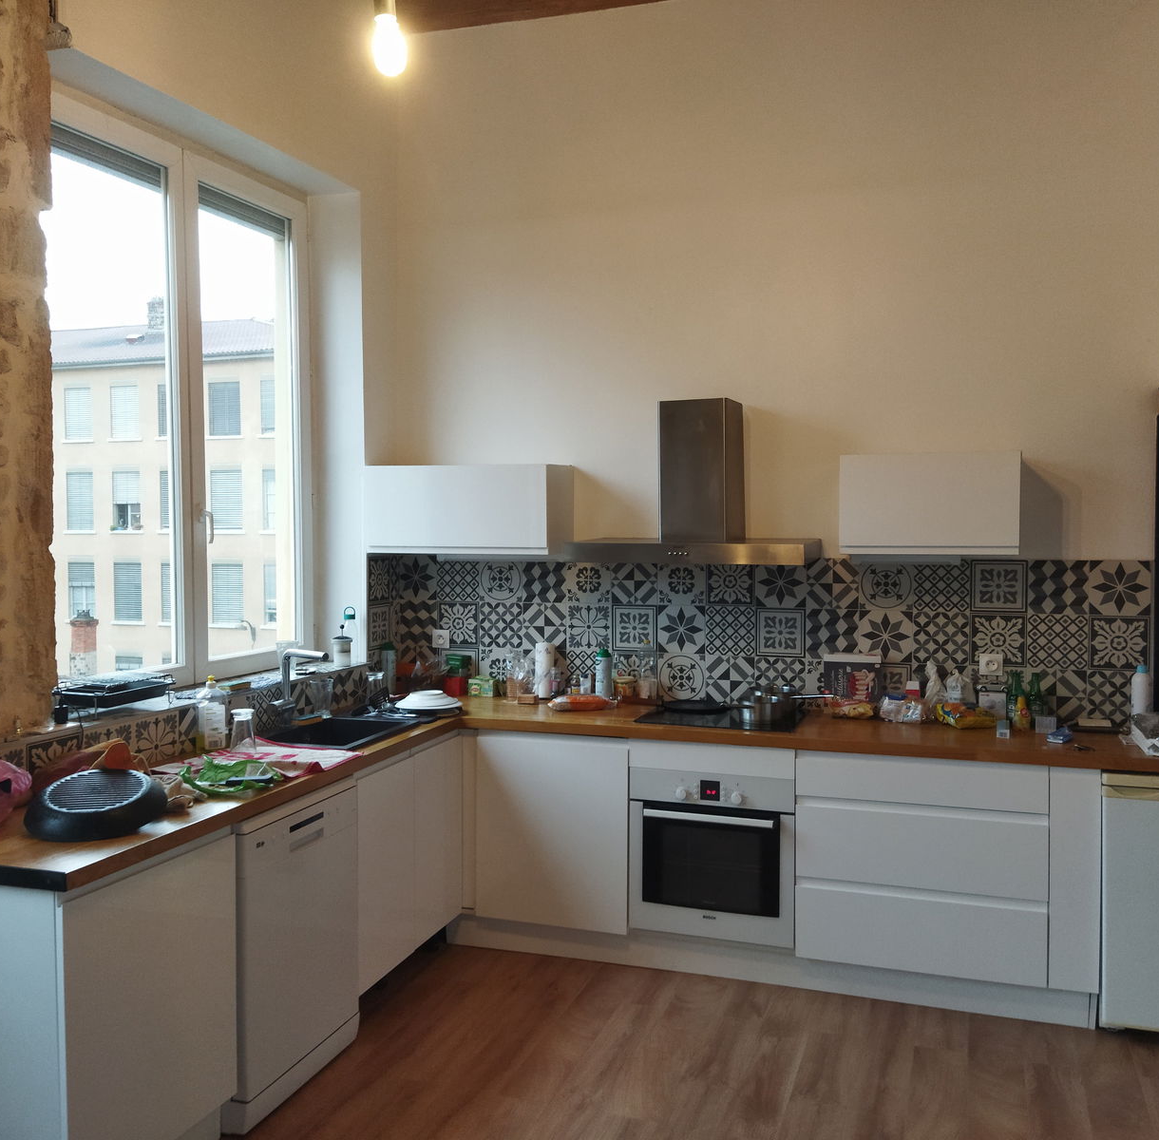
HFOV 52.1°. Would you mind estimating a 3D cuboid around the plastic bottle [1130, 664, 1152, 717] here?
[{"bbox_3d":[1.966,0.451,4.139,0.072,0.225,0.072,1,3,19],"label":"plastic bottle"}]

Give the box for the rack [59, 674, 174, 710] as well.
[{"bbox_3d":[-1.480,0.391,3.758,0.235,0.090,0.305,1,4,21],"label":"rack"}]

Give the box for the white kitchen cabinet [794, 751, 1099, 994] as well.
[{"bbox_3d":[1.286,0.953,4.149,0.952,0.720,0.580,1,4,21],"label":"white kitchen cabinet"}]

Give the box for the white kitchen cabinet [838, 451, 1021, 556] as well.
[{"bbox_3d":[1.260,-0.238,4.246,0.600,0.353,0.335,1,4,21],"label":"white kitchen cabinet"}]

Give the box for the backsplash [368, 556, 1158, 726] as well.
[{"bbox_3d":[0.616,0.240,4.686,2.980,0.600,0.040,1,3,19],"label":"backsplash"}]

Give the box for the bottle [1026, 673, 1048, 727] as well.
[{"bbox_3d":[1.609,0.451,4.167,0.062,0.192,0.062,1,4,21],"label":"bottle"}]

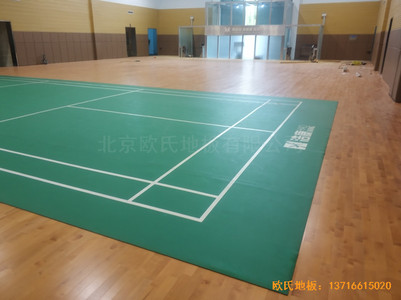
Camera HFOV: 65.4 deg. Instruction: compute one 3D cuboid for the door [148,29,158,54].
[{"bbox_3d":[-4.255,-9.928,28.748,0.120,2.320,1.400,9,22,24],"label":"door"}]

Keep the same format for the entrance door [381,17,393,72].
[{"bbox_3d":[8.342,-4.632,14.038,0.120,2.370,1.250,9,22,24],"label":"entrance door"}]

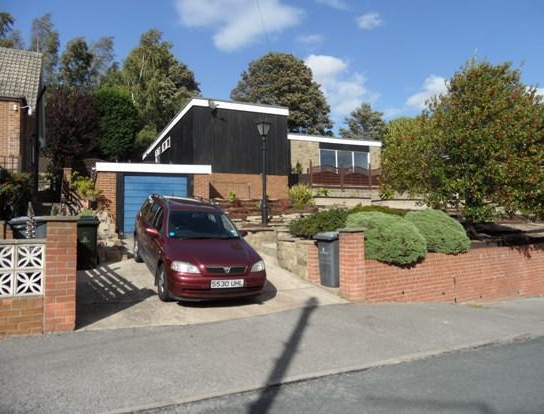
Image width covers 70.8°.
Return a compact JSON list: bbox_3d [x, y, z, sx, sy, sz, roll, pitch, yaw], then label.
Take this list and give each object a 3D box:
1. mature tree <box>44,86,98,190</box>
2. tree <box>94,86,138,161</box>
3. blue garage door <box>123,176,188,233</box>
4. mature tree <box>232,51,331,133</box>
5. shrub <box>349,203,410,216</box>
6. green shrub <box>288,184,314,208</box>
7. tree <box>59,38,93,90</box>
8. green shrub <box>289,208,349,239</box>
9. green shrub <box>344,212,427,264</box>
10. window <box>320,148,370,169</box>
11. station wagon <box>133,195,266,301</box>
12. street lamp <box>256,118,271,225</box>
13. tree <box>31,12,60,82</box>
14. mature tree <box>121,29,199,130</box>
[{"bbox_3d":[-9.524,-3.222,18.000,2.700,4.800,2.600,0,-2,0],"label":"mature tree"},{"bbox_3d":[-9.142,-4.471,22.500,2.700,5.300,2.600,0,-1,0],"label":"tree"},{"bbox_3d":[-3.805,-0.049,12.500,2.020,1.950,0.100,1,-1,-15],"label":"blue garage door"},{"bbox_3d":[0.894,-8.607,36.000,9.400,11.800,9.000,0,-2,0],"label":"mature tree"},{"bbox_3d":[2.866,0.175,10.300,1.700,0.600,1.200,1,-2,-30],"label":"shrub"},{"bbox_3d":[1.218,-0.433,15.800,1.050,1.000,1.000,0,-2,0],"label":"green shrub"},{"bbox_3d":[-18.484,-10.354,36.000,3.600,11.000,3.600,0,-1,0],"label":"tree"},{"bbox_3d":[1.128,0.384,8.900,1.500,0.700,1.300,1,-2,-30],"label":"green shrub"},{"bbox_3d":[2.220,0.580,7.500,1.550,1.020,1.350,1,-2,-27],"label":"green shrub"},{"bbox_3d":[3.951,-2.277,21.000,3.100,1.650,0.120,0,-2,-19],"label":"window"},{"bbox_3d":[-1.590,0.650,7.620,1.730,1.490,4.270,2,5,-27],"label":"station wagon"},{"bbox_3d":[-0.229,-0.956,10.300,0.400,2.860,0.400,1,-1,-25],"label":"street lamp"},{"bbox_3d":[-19.617,-9.528,33.000,3.200,14.200,3.200,0,-2,0],"label":"tree"},{"bbox_3d":[-8.231,-7.426,28.000,5.600,10.600,5.400,0,-2,0],"label":"mature tree"}]

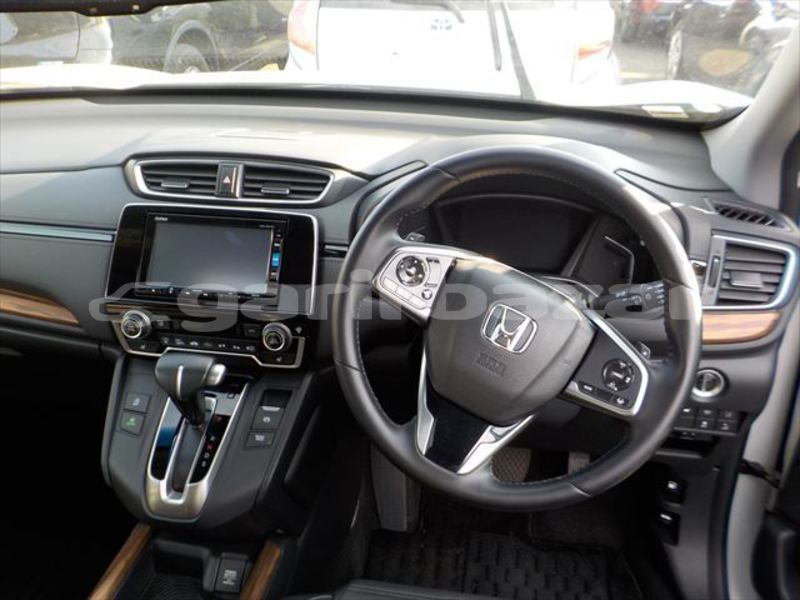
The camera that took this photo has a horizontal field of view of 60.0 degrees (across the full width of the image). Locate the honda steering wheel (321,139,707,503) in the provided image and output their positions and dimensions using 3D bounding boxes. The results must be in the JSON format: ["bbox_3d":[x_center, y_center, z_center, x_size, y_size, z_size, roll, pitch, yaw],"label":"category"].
[{"bbox_3d":[0.115,0.029,0.726,0.372,0.372,0.100,25,1,8],"label":"honda steering wheel"}]

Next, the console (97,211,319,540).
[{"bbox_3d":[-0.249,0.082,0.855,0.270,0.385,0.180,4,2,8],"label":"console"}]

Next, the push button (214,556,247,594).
[{"bbox_3d":[-0.213,0.347,0.872,0.032,0.012,0.040,4,68,5],"label":"push button"}]

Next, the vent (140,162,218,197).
[{"bbox_3d":[-0.283,-0.155,0.893,0.099,0.037,0.027,4,-4,5],"label":"vent"}]

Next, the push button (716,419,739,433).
[{"bbox_3d":[0.371,0.142,0.785,0.021,0.015,0.009,4,20,5],"label":"push button"}]

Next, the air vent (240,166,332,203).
[{"bbox_3d":[-0.145,-0.148,0.884,0.108,0.040,0.027,4,-4,5],"label":"air vent"}]

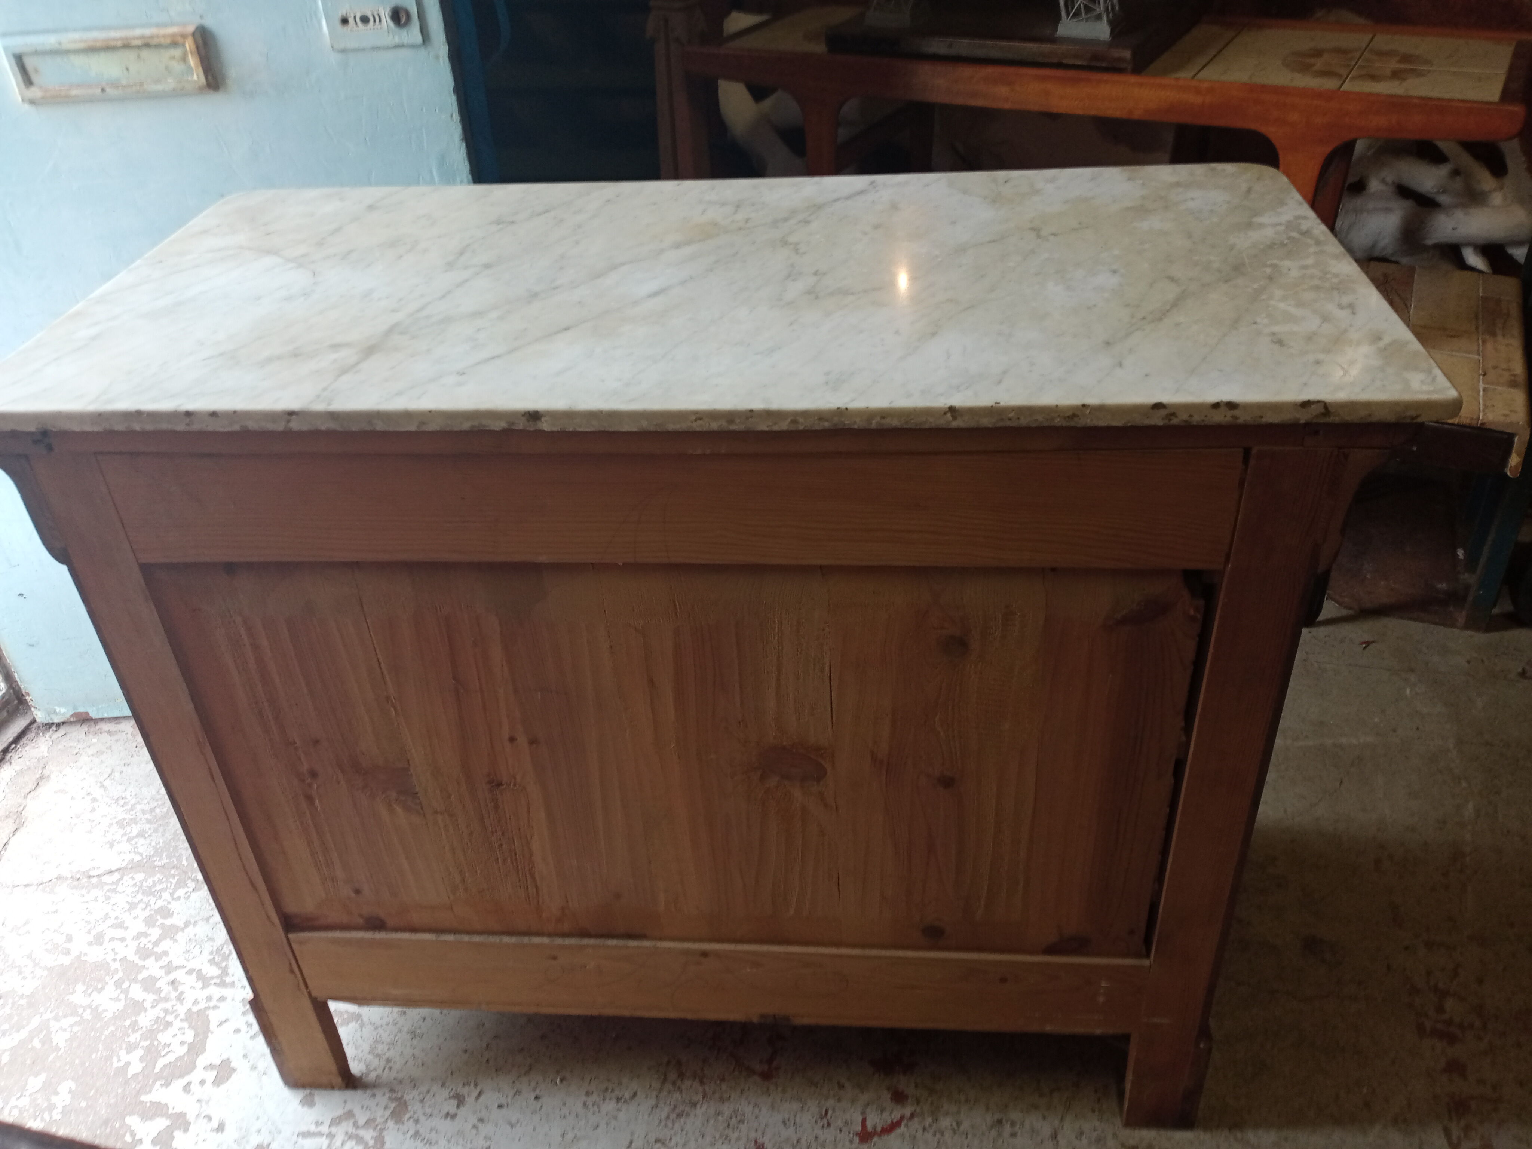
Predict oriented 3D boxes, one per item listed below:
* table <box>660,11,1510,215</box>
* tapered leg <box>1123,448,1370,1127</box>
[{"bbox_3d":[0.552,-0.707,2.180,1.280,0.440,0.470,15,38,26],"label":"table"},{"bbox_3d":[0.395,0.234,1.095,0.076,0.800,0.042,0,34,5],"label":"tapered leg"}]

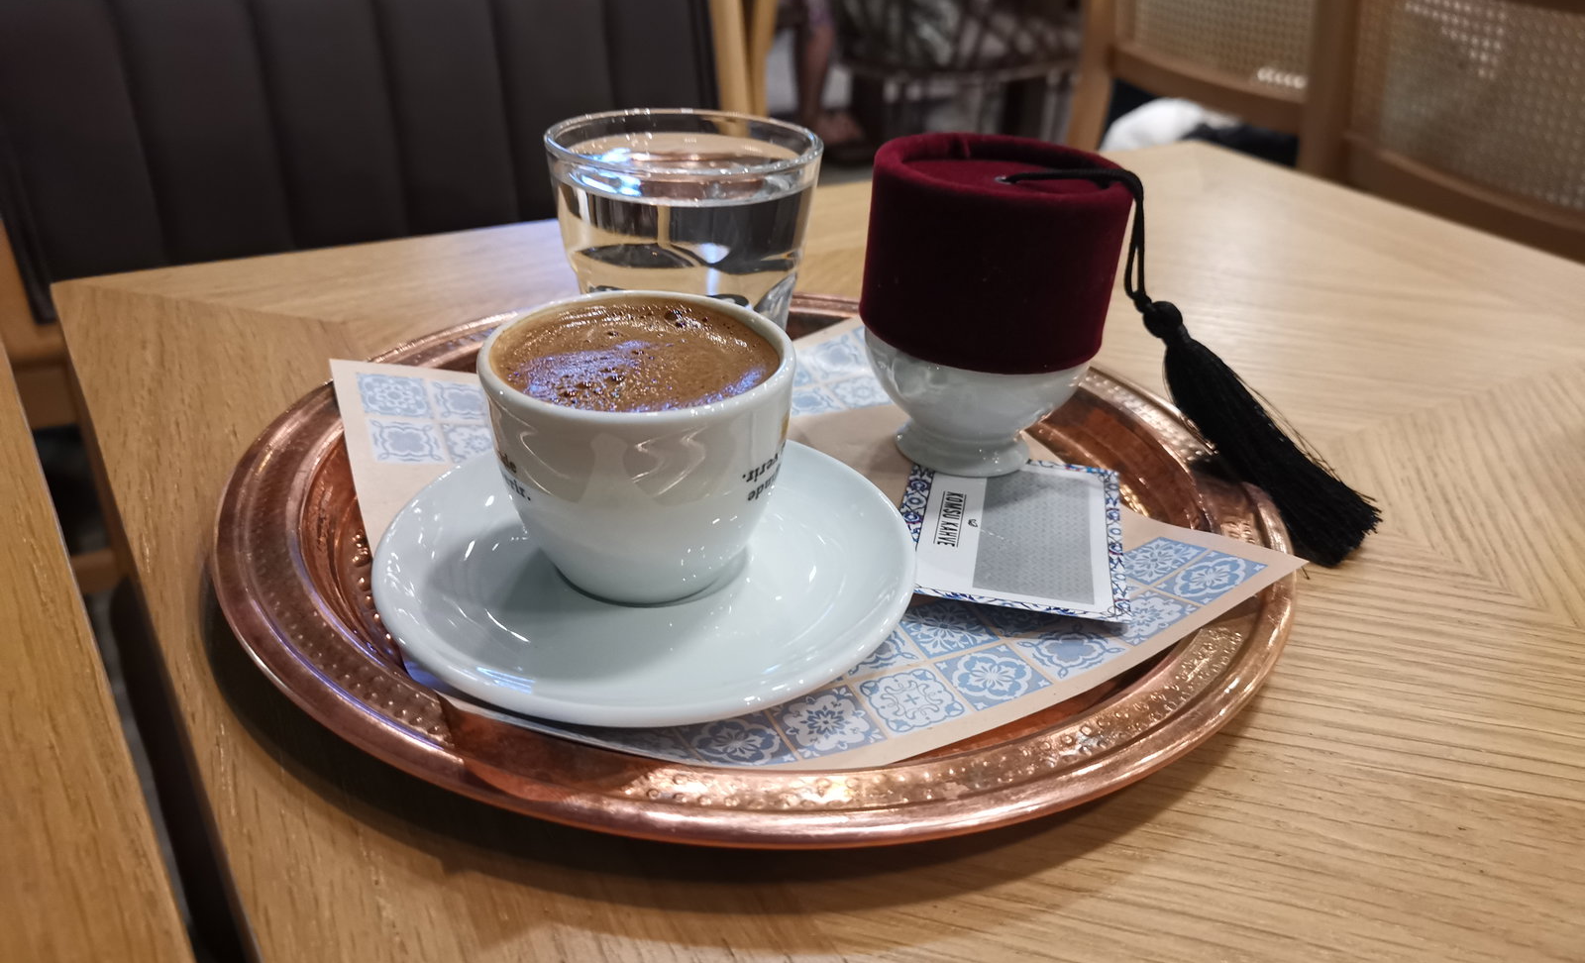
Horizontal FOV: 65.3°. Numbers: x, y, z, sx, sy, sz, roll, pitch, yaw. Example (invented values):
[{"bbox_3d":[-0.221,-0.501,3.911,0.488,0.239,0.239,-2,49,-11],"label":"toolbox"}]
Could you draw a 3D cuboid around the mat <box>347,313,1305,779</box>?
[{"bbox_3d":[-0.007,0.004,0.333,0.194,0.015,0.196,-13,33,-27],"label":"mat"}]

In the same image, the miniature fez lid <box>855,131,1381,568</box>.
[{"bbox_3d":[0.091,-0.039,0.344,0.153,0.086,0.072,17,32,23],"label":"miniature fez lid"}]

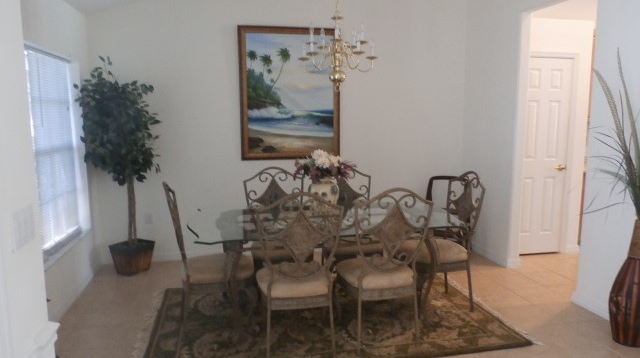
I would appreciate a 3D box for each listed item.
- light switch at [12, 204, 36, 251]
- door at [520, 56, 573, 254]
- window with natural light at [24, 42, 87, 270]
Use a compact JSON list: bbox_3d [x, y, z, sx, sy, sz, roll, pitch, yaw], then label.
[{"bbox_3d":[-0.931,0.149,1.471,0.014,0.117,0.148,-2,8,-11],"label":"light switch"},{"bbox_3d":[2.268,-0.213,4.809,0.620,2.030,0.050,-2,8,-11],"label":"door"},{"bbox_3d":[-2.084,-0.221,3.738,0.110,1.540,0.940,-2,8,-11],"label":"window with natural light"}]

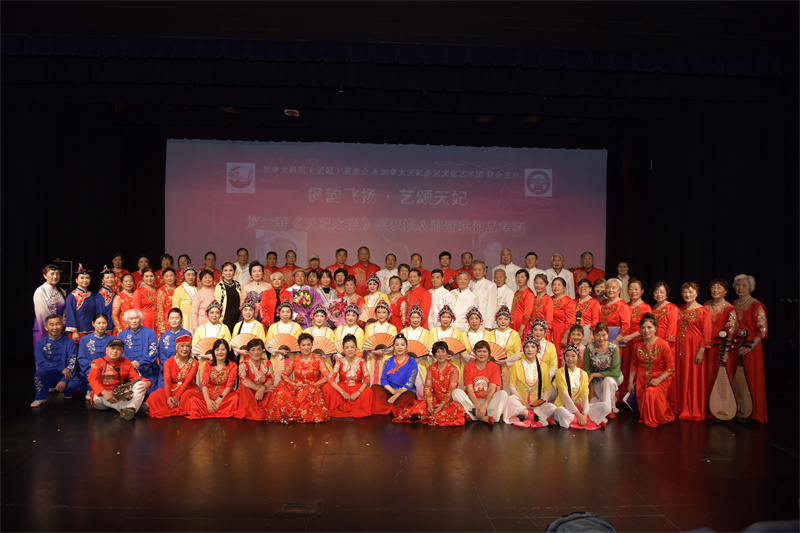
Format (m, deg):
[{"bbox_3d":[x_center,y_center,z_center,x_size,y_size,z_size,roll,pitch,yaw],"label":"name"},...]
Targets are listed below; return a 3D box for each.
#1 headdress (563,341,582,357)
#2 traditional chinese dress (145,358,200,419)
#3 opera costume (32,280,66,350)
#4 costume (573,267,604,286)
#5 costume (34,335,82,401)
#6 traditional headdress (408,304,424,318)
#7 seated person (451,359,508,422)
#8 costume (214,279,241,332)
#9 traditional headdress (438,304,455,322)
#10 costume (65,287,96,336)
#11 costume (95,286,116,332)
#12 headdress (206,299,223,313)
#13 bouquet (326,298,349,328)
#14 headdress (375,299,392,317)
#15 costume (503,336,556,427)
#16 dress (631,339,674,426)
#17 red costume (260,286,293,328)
[{"bbox_3d":[1.925,0.915,5.950,0.225,0.190,0.220,1,0,6],"label":"headdress"},{"bbox_3d":[-2.547,1.314,5.970,0.540,0.630,0.520,1,0,-9],"label":"traditional chinese dress"},{"bbox_3d":[-4.332,0.836,6.600,0.430,1.330,0.300,1,0,-22],"label":"opera costume"},{"bbox_3d":[2.704,0.344,7.650,0.460,0.660,0.270,1,0,11],"label":"costume"},{"bbox_3d":[-4.106,1.216,6.420,0.500,0.750,0.520,1,0,-17],"label":"costume"},{"bbox_3d":[0.201,0.549,6.480,0.200,0.180,0.200,1,0,0],"label":"traditional headdress"},{"bbox_3d":[0.895,1.294,5.930,0.600,0.780,0.570,1,0,2],"label":"seated person"},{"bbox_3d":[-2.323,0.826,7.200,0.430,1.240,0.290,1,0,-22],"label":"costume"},{"bbox_3d":[0.593,0.599,6.800,0.210,0.220,0.220,1,0,0],"label":"traditional headdress"},{"bbox_3d":[-4.194,0.591,7.000,0.400,0.610,0.260,1,0,-17],"label":"costume"},{"bbox_3d":[-3.906,0.574,7.120,0.400,0.610,0.260,1,0,-17],"label":"costume"},{"bbox_3d":[-2.307,0.485,6.630,0.200,0.180,0.200,1,0,-13],"label":"headdress"},{"bbox_3d":[-0.791,0.599,6.800,0.290,0.380,0.250,1,0,-3],"label":"bouquet"},{"bbox_3d":[-0.205,0.510,6.630,0.220,0.220,0.220,1,0,-2],"label":"headdress"},{"bbox_3d":[1.482,1.292,6.100,0.600,0.920,0.620,1,0,10],"label":"costume"},{"bbox_3d":[2.889,1.303,6.100,0.500,0.940,0.620,1,0,28],"label":"dress"},{"bbox_3d":[-1.638,0.590,7.100,0.440,0.640,0.300,1,0,-10],"label":"red costume"}]

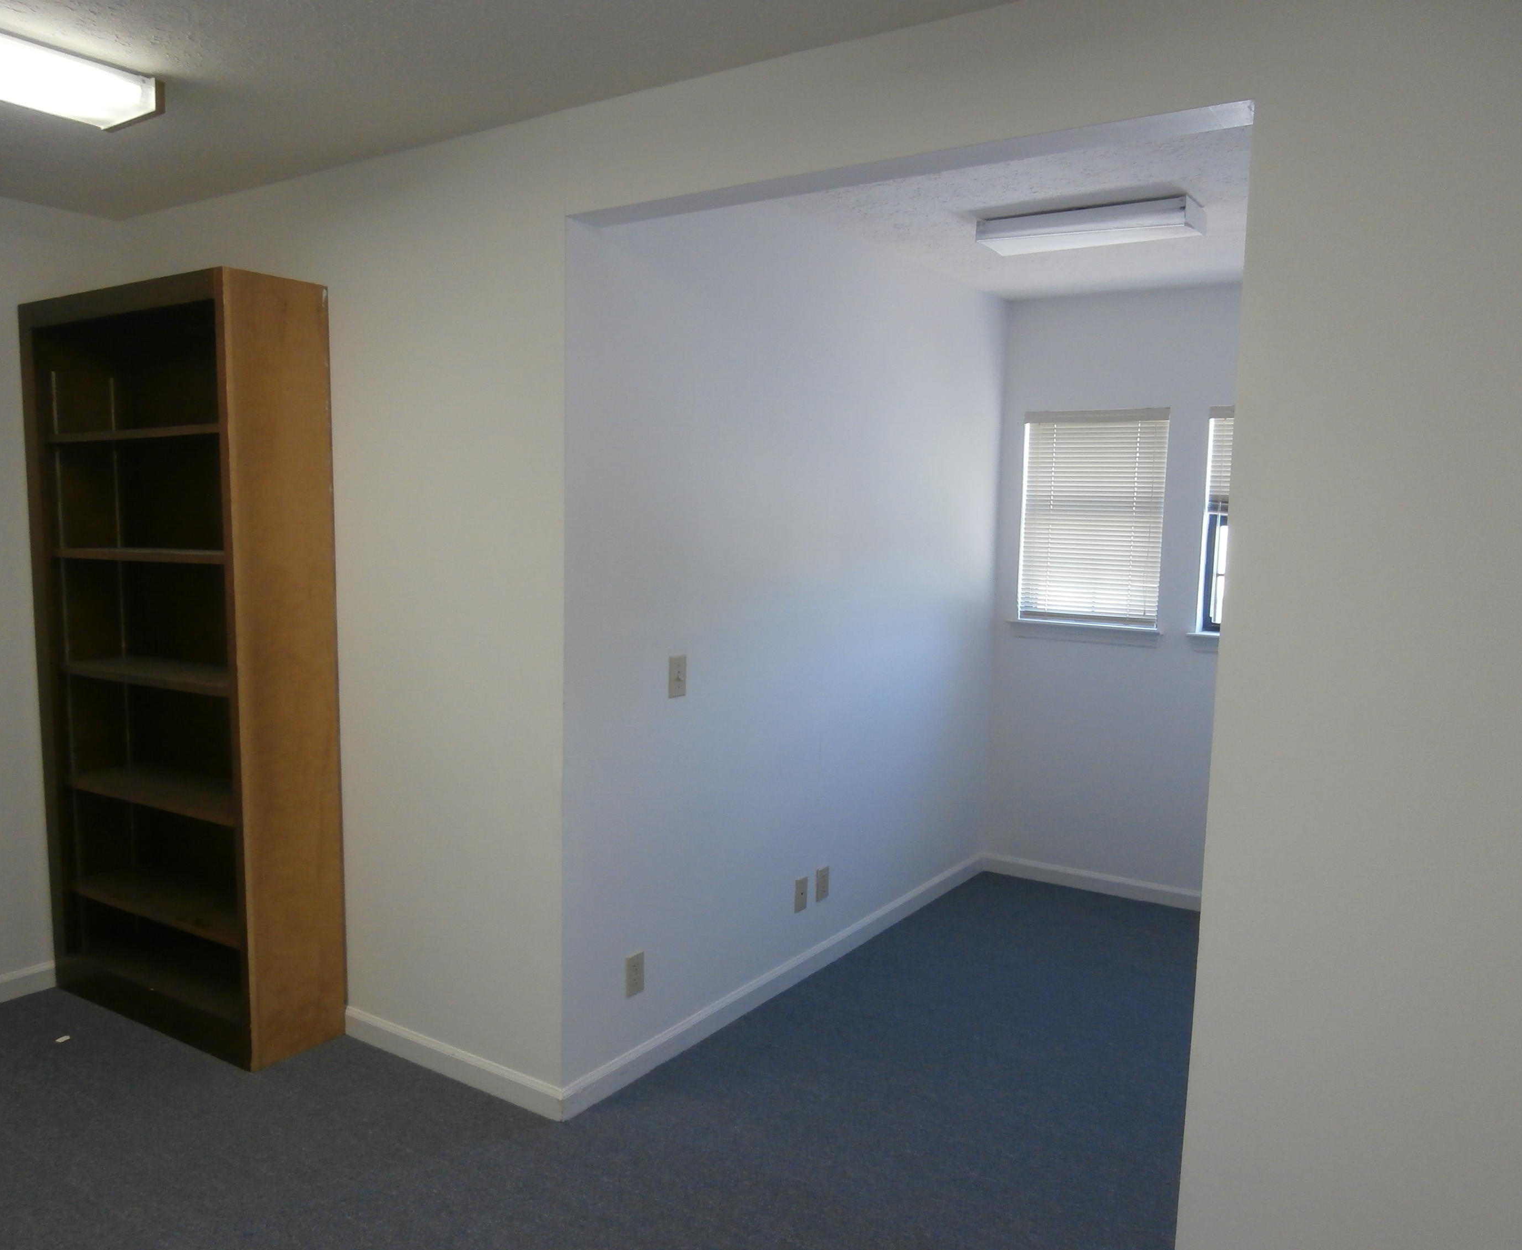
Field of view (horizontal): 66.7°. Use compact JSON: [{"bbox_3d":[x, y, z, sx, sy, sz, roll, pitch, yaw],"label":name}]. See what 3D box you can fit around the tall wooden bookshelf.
[{"bbox_3d":[-1.724,0.114,3.433,1.060,2.130,0.300,5,8,34],"label":"tall wooden bookshelf"}]

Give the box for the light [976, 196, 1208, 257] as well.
[{"bbox_3d":[0.953,-1.162,3.366,0.604,0.080,0.193,5,8,34],"label":"light"}]

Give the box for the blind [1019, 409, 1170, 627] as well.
[{"bbox_3d":[1.330,-0.431,4.646,0.576,0.848,0.045,5,8,34],"label":"blind"}]

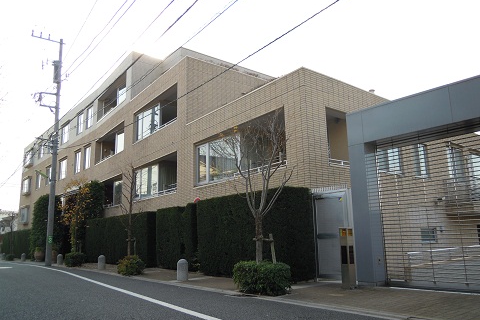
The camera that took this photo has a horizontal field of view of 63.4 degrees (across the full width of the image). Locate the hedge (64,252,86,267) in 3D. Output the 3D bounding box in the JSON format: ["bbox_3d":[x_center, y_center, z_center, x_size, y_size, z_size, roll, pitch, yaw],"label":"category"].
[{"bbox_3d":[-9.058,5.455,21.506,0.950,0.750,1.250,7,-14,-36],"label":"hedge"}]

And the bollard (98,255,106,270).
[{"bbox_3d":[-6.170,4.595,17.431,0.300,0.610,0.300,7,-14,-36],"label":"bollard"}]

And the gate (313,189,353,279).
[{"bbox_3d":[2.370,1.947,10.213,0.150,2.300,1.100,8,-15,-39],"label":"gate"}]

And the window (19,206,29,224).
[{"bbox_3d":[-22.672,5.817,40.700,1.650,1.750,0.300,-10,-15,39],"label":"window"}]

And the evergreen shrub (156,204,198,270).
[{"bbox_3d":[-2.275,3.030,15.213,0.800,2.420,2.800,7,-14,-36],"label":"evergreen shrub"}]

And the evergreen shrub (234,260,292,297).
[{"bbox_3d":[0.440,2.473,8.263,0.750,0.640,1.150,7,-14,-36],"label":"evergreen shrub"}]

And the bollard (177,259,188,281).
[{"bbox_3d":[-1.683,3.206,11.391,0.300,0.610,0.300,-1,-11,0],"label":"bollard"}]

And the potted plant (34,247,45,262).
[{"bbox_3d":[-14.624,6.932,28.447,0.720,1.020,0.720,7,-14,-36],"label":"potted plant"}]

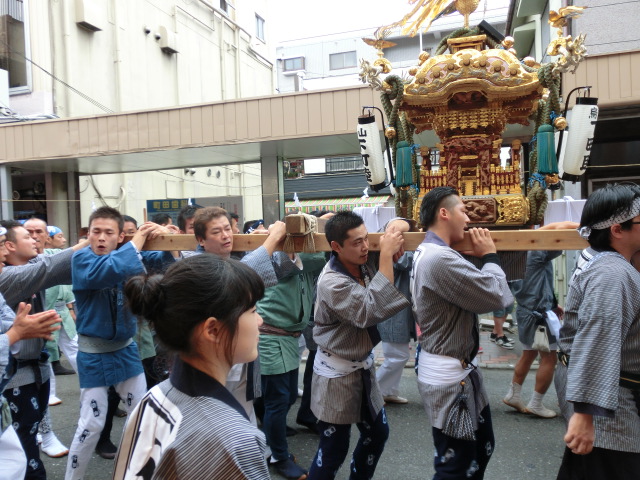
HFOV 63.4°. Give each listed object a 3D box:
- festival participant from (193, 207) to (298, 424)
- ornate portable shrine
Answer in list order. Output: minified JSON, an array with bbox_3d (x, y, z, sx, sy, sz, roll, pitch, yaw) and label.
[{"bbox_3d":[-0.430,0.665,2.800,0.550,1.660,0.580,-1,2,34],"label":"festival participant"},{"bbox_3d":[0.945,-0.860,3.320,1.200,1.580,1.200,-2,2,18],"label":"ornate portable shrine"}]

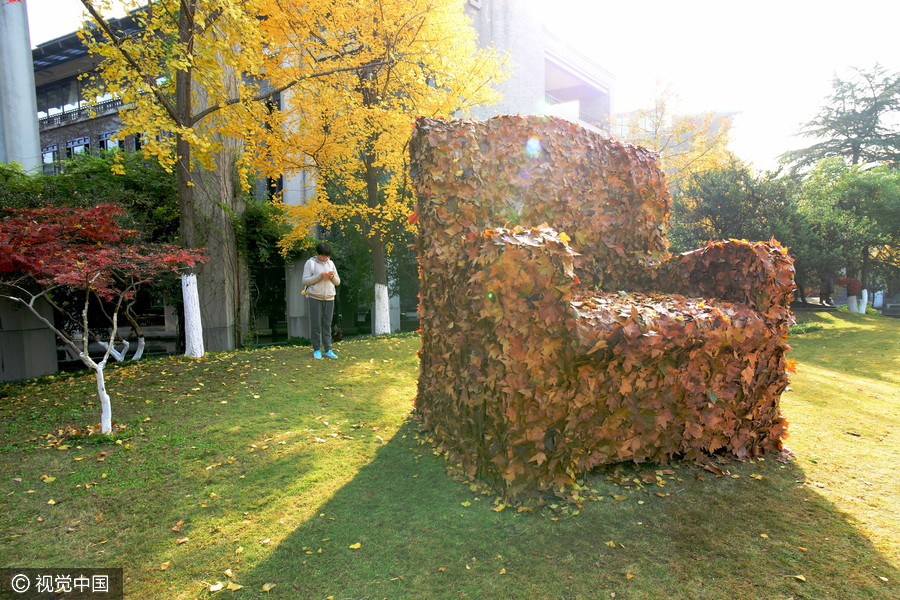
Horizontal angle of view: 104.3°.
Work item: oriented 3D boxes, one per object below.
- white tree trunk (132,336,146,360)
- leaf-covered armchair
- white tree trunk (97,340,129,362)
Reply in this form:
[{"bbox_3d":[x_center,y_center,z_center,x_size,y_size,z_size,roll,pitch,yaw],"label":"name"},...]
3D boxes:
[{"bbox_3d":[-4.790,0.748,5.400,0.170,0.370,0.150,-2,2,-44],"label":"white tree trunk"},{"bbox_3d":[0.960,-0.250,2.680,2.140,2.440,1.470,-1,1,-18],"label":"leaf-covered armchair"},{"bbox_3d":[-5.210,0.795,5.400,0.370,0.330,0.270,-2,2,-44],"label":"white tree trunk"}]

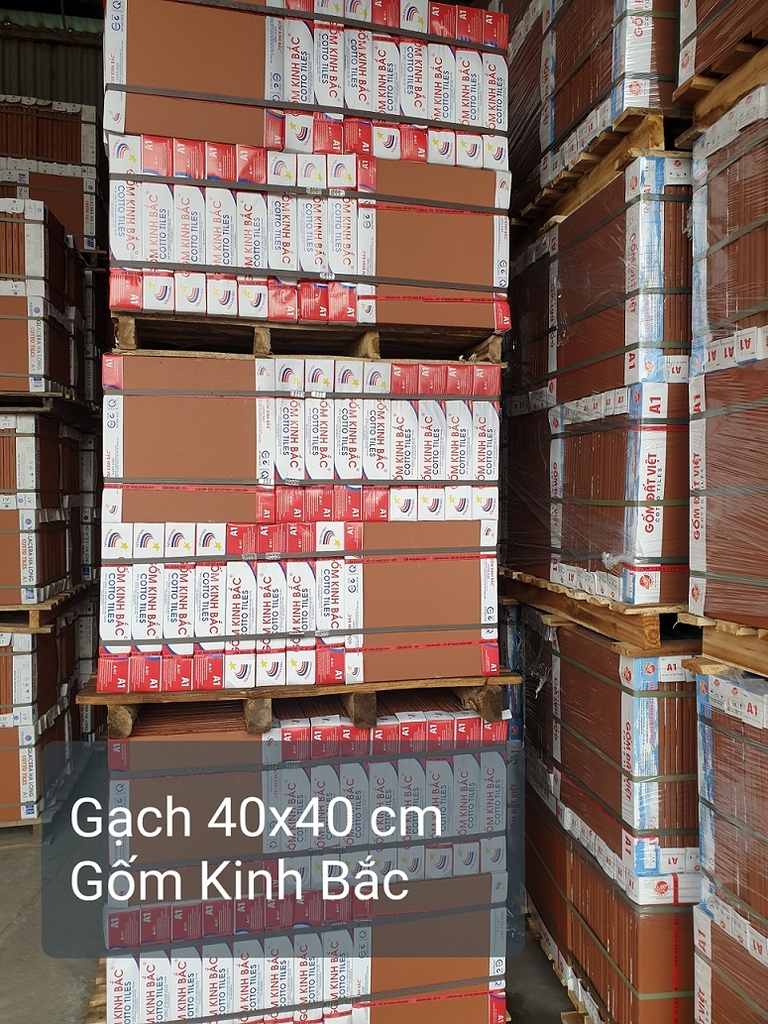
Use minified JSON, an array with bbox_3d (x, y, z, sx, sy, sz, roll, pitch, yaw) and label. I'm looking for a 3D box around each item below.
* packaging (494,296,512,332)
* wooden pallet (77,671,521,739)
[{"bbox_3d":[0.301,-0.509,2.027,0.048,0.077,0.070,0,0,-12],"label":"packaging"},{"bbox_3d":[-0.276,0.484,2.391,1.094,0.113,1.030,0,0,-12],"label":"wooden pallet"}]

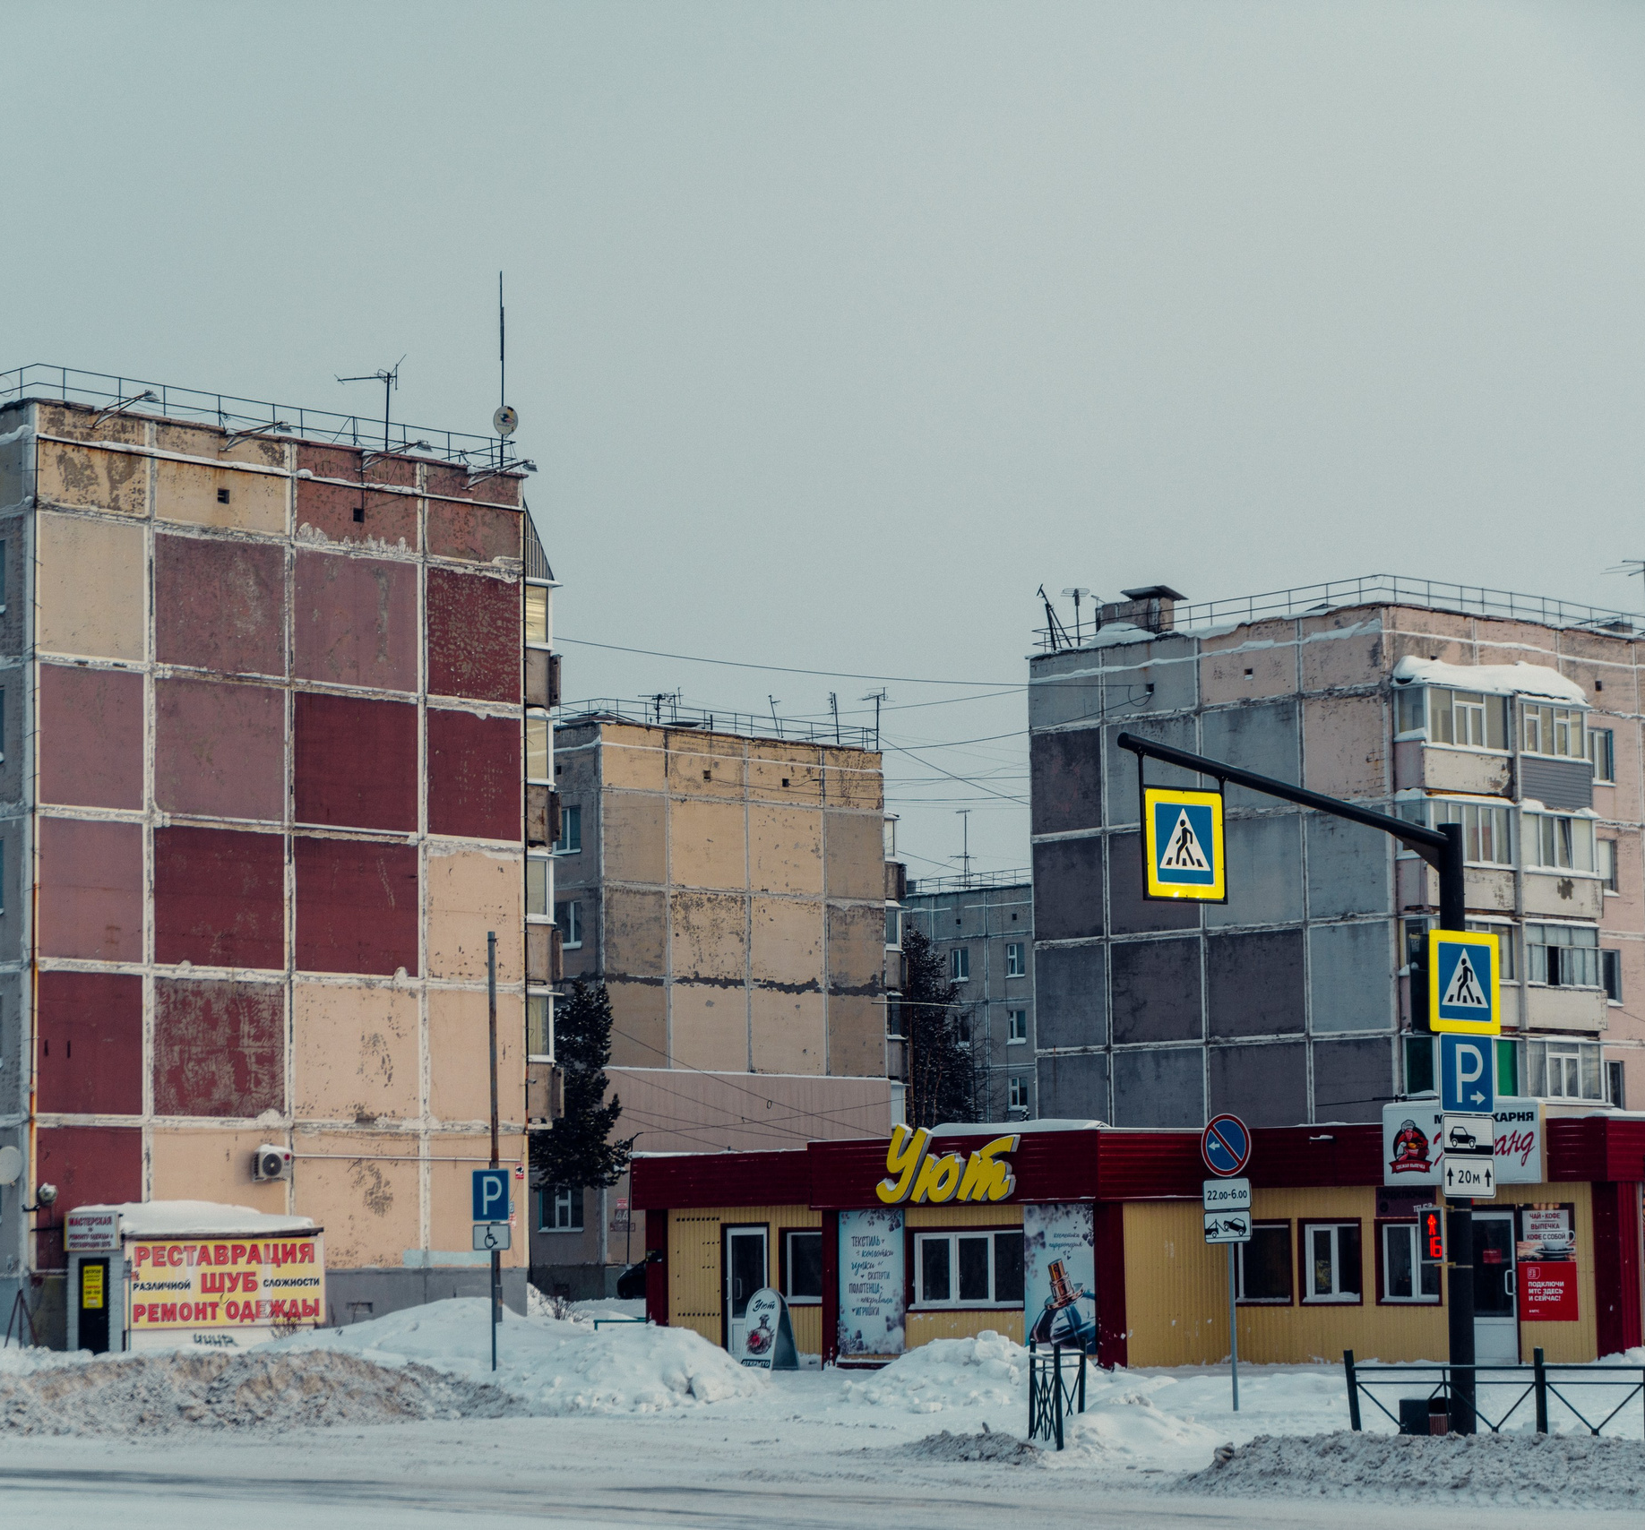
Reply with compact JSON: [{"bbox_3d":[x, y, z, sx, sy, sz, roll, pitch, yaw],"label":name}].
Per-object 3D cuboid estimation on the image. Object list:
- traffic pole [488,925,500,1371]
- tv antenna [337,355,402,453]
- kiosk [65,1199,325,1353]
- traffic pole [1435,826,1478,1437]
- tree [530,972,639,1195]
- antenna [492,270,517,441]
[{"bbox_3d":[-4.607,5.407,62.502,0.100,6.232,0.100,-7,-9,43],"label":"traffic pole"},{"bbox_3d":[-9.138,-7.326,90.814,1.250,1.982,0.950,-2,-7,12],"label":"tv antenna"},{"bbox_3d":[-11.674,9.566,82.763,2.000,2.700,4.692,-7,-9,44],"label":"kiosk"},{"bbox_3d":[5.710,3.290,40.102,0.230,5.527,0.230,-1,-6,0],"label":"traffic pole"},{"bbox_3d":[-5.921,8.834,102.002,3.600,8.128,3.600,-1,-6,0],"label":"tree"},{"bbox_3d":[-6.655,-8.399,93.067,0.520,3.801,0.450,3,-7,-30],"label":"antenna"}]

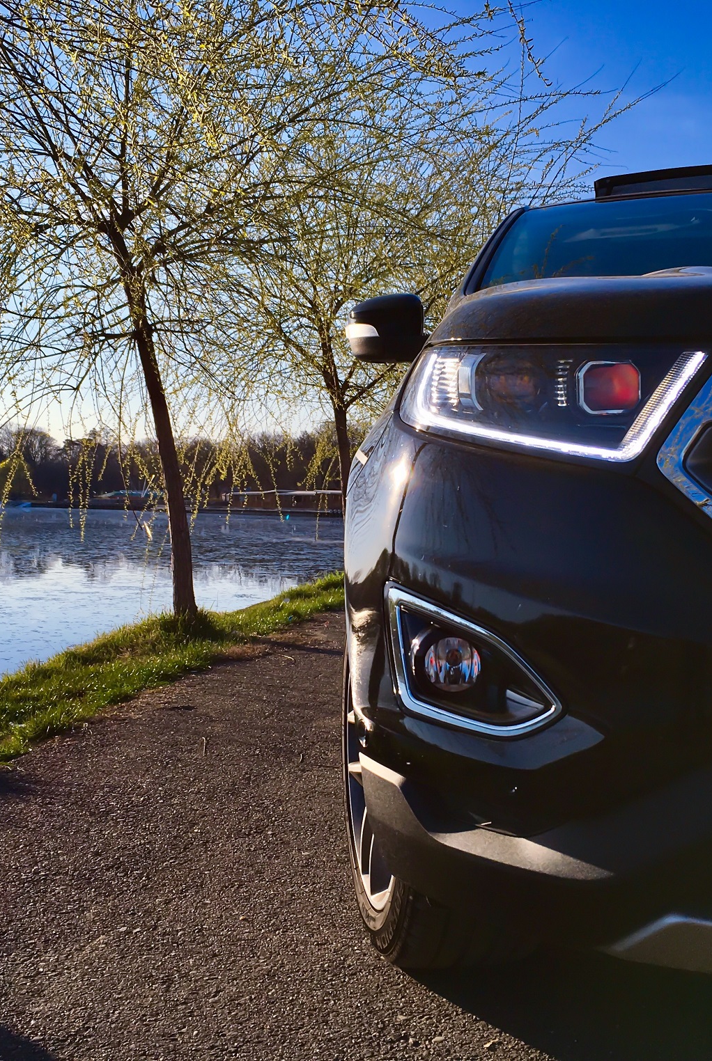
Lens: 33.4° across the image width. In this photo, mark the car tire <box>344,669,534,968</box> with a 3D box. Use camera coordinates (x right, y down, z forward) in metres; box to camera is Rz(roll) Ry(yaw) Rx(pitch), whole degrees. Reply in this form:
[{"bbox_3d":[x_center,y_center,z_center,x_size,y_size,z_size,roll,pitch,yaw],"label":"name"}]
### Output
[{"bbox_3d":[0.152,0.404,2.165,0.250,0.735,0.735,0,2,-10],"label":"car tire"}]

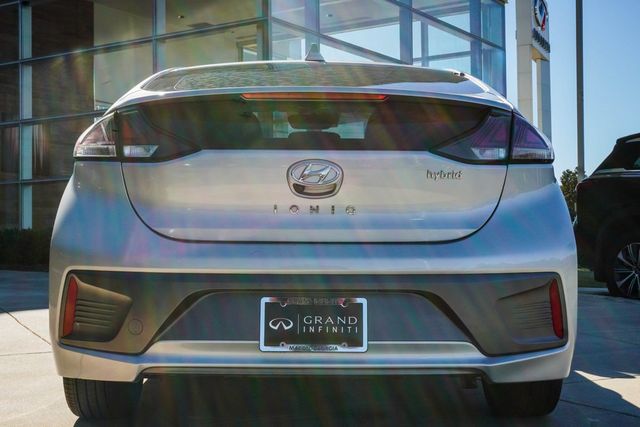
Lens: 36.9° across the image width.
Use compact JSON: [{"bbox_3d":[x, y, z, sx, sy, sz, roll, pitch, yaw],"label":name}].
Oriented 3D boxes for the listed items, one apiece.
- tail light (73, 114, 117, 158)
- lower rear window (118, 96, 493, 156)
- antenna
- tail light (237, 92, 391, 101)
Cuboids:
[{"bbox_3d":[-0.705,-0.243,3.050,0.190,0.150,0.260,0,-1,3],"label":"tail light"},{"bbox_3d":[-0.030,-0.266,2.950,1.130,0.210,0.180,0,-1,0],"label":"lower rear window"},{"bbox_3d":[-0.020,-0.628,3.800,0.075,0.070,0.160,0,-1,0],"label":"antenna"},{"bbox_3d":[-0.019,-0.362,2.980,0.455,0.027,0.040,0,-1,0],"label":"tail light"}]

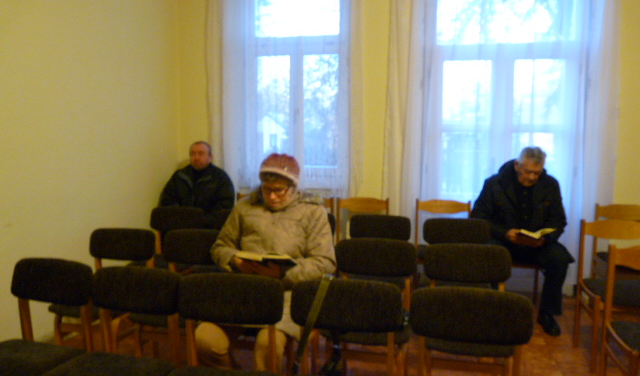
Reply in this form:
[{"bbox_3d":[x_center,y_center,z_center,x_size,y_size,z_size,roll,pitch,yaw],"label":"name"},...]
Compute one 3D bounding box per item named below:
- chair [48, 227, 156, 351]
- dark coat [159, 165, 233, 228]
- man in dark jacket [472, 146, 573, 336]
[{"bbox_3d":[-1.221,0.669,2.831,0.460,0.831,0.500,1,6,11],"label":"chair"},{"bbox_3d":[-1.123,0.133,4.478,0.620,0.685,0.420,1,6,11],"label":"dark coat"},{"bbox_3d":[1.466,0.326,3.665,0.650,1.261,0.737,1,6,14],"label":"man in dark jacket"}]

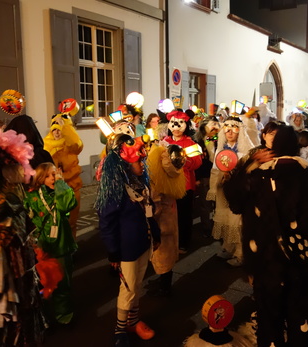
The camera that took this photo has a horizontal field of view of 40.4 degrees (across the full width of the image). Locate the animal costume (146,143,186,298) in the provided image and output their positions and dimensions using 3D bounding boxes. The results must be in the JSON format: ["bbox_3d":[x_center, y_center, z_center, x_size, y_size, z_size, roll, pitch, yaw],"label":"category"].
[{"bbox_3d":[0.130,0.418,3.948,0.400,1.409,0.460,0,8,9],"label":"animal costume"}]

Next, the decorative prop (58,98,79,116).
[{"bbox_3d":[-1.056,-0.830,5.250,0.225,0.100,0.225,5,54,36],"label":"decorative prop"}]

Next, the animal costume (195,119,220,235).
[{"bbox_3d":[0.732,0.029,5.701,0.480,1.600,0.380,-7,10,-37],"label":"animal costume"}]

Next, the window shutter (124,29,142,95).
[{"bbox_3d":[-0.516,-2.543,10.986,0.050,2.330,0.730,4,10,33],"label":"window shutter"}]

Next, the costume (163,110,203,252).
[{"bbox_3d":[0.344,0.099,5.121,0.520,1.707,0.420,-1,8,0],"label":"costume"}]

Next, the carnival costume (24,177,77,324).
[{"bbox_3d":[-0.832,0.552,3.325,0.420,1.270,0.340,-3,9,-17],"label":"carnival costume"}]

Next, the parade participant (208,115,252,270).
[{"bbox_3d":[0.853,0.185,4.619,0.500,1.590,0.400,1,8,12],"label":"parade participant"}]

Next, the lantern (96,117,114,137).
[{"bbox_3d":[-0.362,-0.350,3.150,0.070,0.140,0.060,-39,6,14],"label":"lantern"}]

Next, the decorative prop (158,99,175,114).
[{"bbox_3d":[0.185,-1.006,6.200,0.210,0.210,0.120,-5,9,-26],"label":"decorative prop"}]

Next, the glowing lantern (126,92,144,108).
[{"bbox_3d":[-0.243,-0.958,5.500,0.210,0.200,0.140,4,9,30],"label":"glowing lantern"}]

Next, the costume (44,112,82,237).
[{"bbox_3d":[-1.213,0.069,5.418,0.480,1.650,0.420,3,9,23],"label":"costume"}]

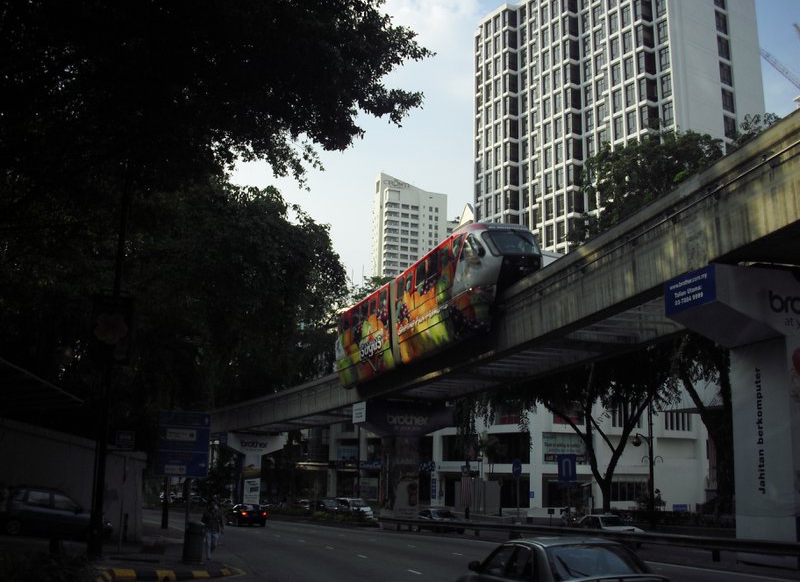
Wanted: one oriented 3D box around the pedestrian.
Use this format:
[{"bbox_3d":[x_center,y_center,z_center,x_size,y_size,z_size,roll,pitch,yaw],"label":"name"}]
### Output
[{"bbox_3d":[-5.471,6.982,25.546,0.580,1.670,0.450,4,-14,-12],"label":"pedestrian"}]

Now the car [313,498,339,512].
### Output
[{"bbox_3d":[-6.534,18.936,76.663,1.680,1.430,4.200,7,-15,-21],"label":"car"}]

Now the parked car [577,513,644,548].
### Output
[{"bbox_3d":[9.593,10.908,40.112,1.660,1.400,4.100,4,-14,-12],"label":"parked car"}]

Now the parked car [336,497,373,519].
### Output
[{"bbox_3d":[-3.445,16.850,67.411,1.680,1.720,4.300,7,-15,-22],"label":"parked car"}]

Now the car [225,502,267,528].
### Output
[{"bbox_3d":[-9.793,14.369,56.144,1.690,1.400,4.300,7,-15,-22],"label":"car"}]

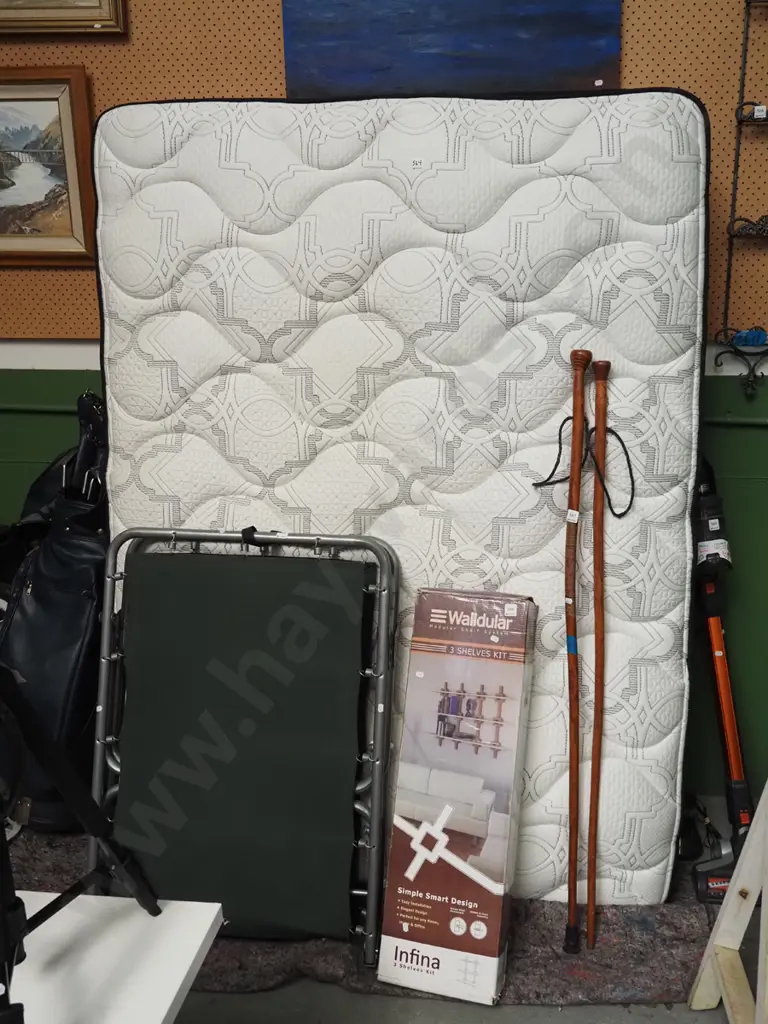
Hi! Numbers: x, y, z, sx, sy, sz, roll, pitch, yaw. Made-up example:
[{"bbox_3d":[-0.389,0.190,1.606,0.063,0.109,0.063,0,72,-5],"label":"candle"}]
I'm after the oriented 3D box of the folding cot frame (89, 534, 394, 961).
[{"bbox_3d":[-0.326,0.518,2.198,0.695,0.955,0.115,2,-3,9],"label":"folding cot frame"}]

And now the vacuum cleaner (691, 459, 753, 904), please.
[{"bbox_3d":[0.842,0.413,2.368,0.260,1.110,0.195,-6,-3,9],"label":"vacuum cleaner"}]

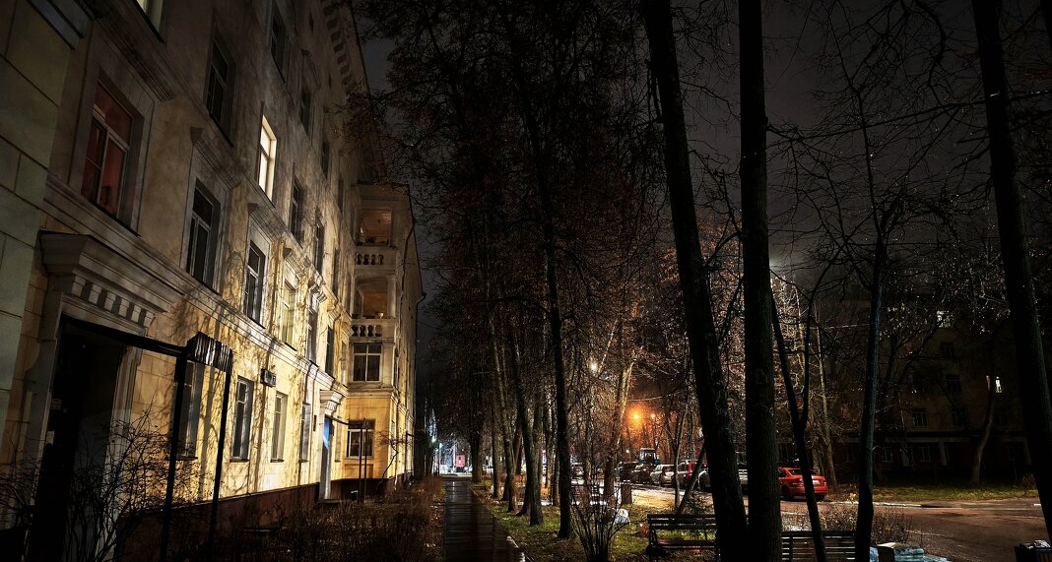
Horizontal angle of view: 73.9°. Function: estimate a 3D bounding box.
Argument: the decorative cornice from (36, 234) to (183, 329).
[{"bbox_3d":[-5.629,0.145,9.764,0.520,0.648,3.144,1,-15,-6],"label":"decorative cornice"}]

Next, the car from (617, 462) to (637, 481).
[{"bbox_3d":[9.421,17.278,63.053,1.780,1.600,4.400,1,-15,-6],"label":"car"}]

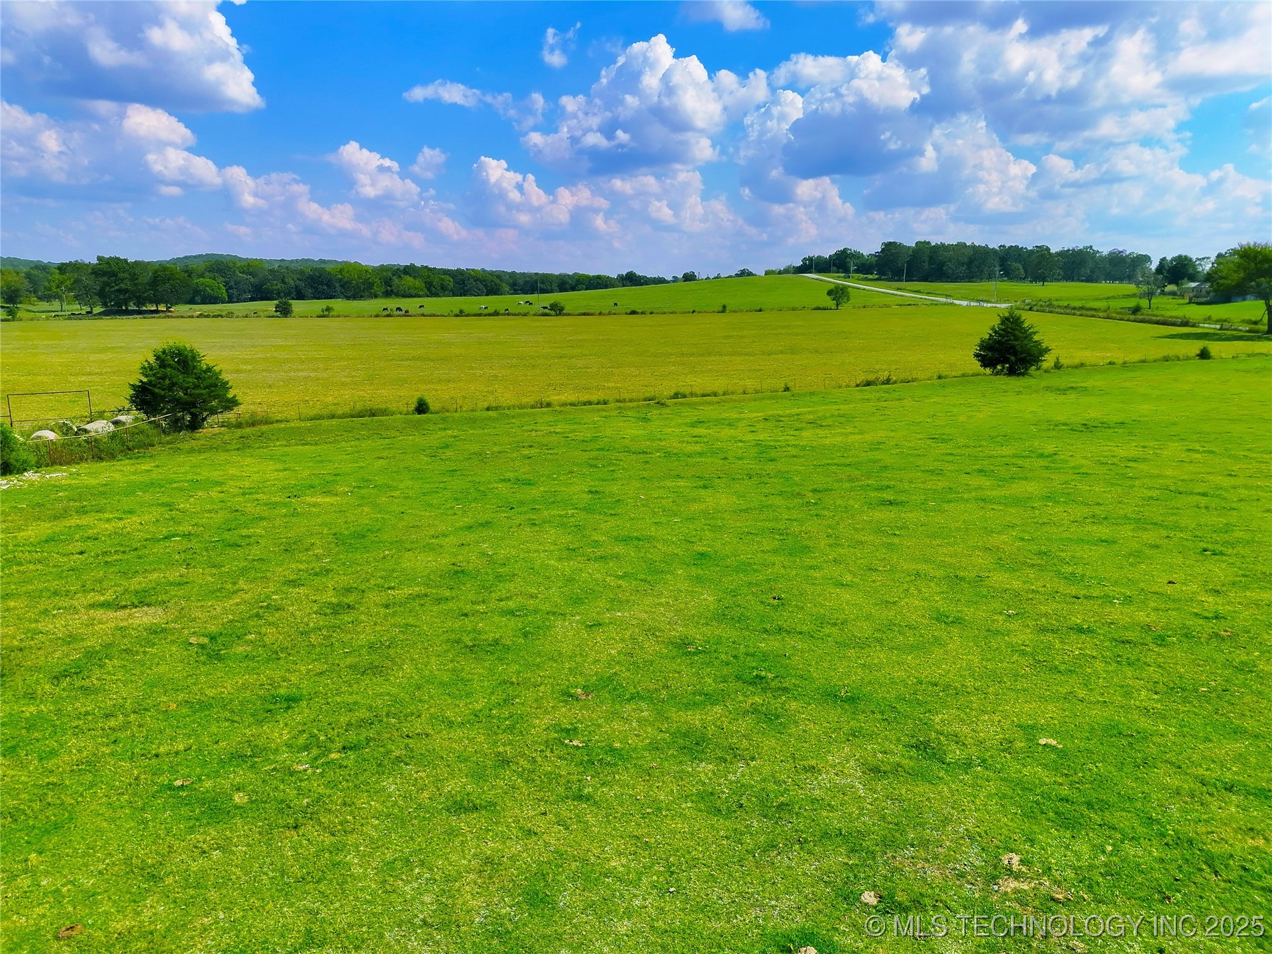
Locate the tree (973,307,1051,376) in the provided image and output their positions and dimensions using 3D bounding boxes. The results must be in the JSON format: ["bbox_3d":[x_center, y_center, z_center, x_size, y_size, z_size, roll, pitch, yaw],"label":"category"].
[{"bbox_3d":[40.411,-14.428,93.995,7.740,6.920,7.510,5,14,22],"label":"tree"}]

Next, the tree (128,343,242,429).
[{"bbox_3d":[-30.647,-6.147,59.600,6.860,5.850,6.650,-6,14,-27],"label":"tree"}]

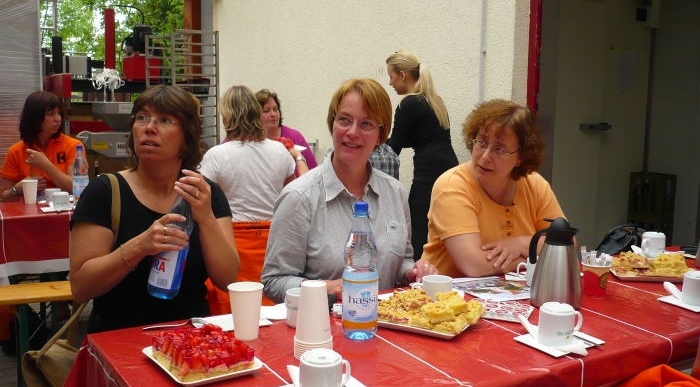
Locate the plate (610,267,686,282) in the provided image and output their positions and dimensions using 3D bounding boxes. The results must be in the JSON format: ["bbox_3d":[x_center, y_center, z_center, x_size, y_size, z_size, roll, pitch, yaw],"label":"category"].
[{"bbox_3d":[0.983,0.260,2.341,0.250,0.022,0.190,0,7,-3],"label":"plate"}]

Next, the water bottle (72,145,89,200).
[{"bbox_3d":[-1.513,-0.106,3.970,0.086,0.326,0.086,-1,7,-21],"label":"water bottle"}]

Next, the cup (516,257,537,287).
[{"bbox_3d":[0.577,0.245,2.205,0.111,0.081,0.080,2,8,15],"label":"cup"}]

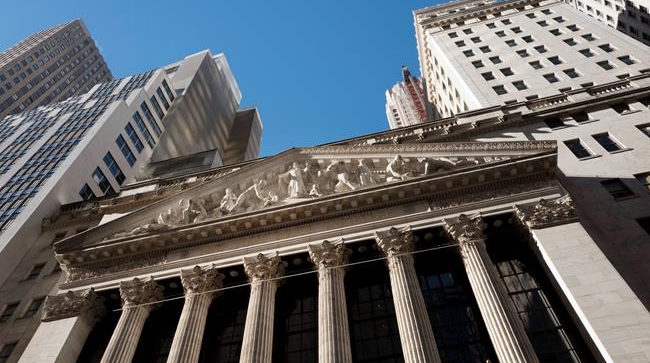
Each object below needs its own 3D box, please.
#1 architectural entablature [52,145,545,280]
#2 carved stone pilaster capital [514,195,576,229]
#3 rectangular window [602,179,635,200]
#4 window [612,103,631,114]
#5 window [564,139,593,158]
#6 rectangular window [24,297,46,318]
[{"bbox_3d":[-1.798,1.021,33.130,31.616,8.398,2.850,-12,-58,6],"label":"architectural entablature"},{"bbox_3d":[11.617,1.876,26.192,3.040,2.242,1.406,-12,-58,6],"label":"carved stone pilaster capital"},{"bbox_3d":[17.702,0.546,30.588,1.148,1.881,0.338,-12,-58,6],"label":"rectangular window"},{"bbox_3d":[22.290,-5.355,37.847,1.178,1.482,0.338,-12,-58,6],"label":"window"},{"bbox_3d":[17.572,-2.176,34.945,1.155,2.470,0.338,-12,-58,6],"label":"window"},{"bbox_3d":[-19.933,8.680,34.643,1.197,1.805,0.338,-12,-58,6],"label":"rectangular window"}]

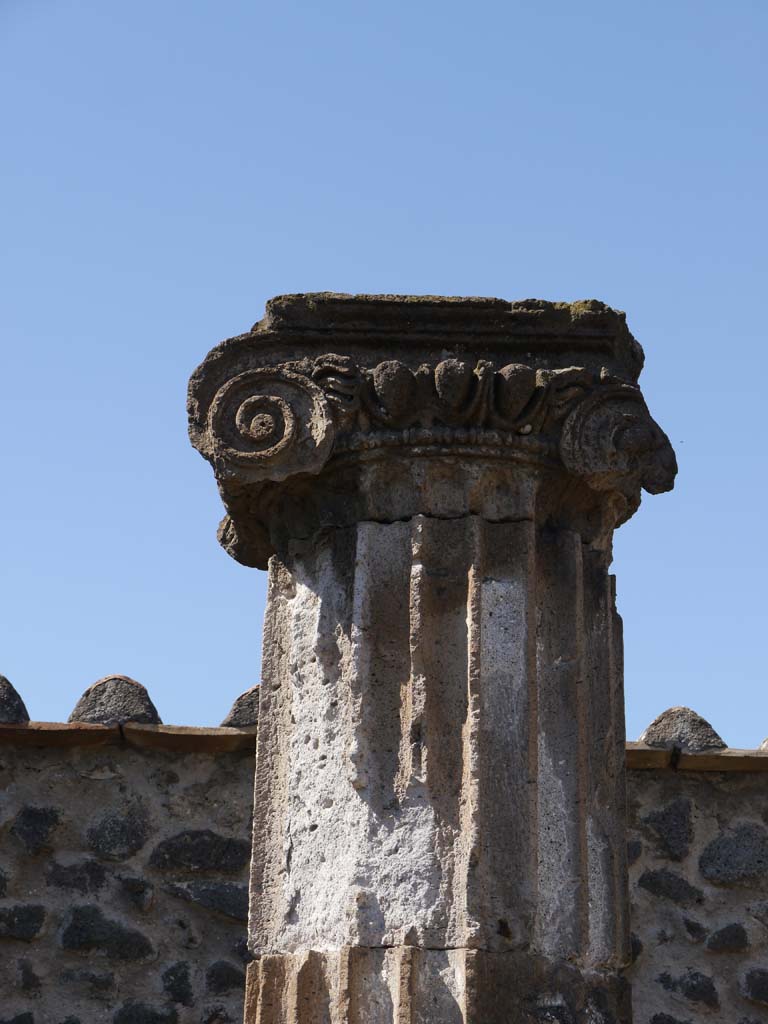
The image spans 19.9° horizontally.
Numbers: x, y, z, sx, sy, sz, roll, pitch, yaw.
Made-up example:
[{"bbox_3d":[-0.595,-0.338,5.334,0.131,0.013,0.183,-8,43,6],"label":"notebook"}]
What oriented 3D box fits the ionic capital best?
[{"bbox_3d":[0.100,-0.095,4.003,0.828,0.388,0.806,1,-17,0],"label":"ionic capital"}]

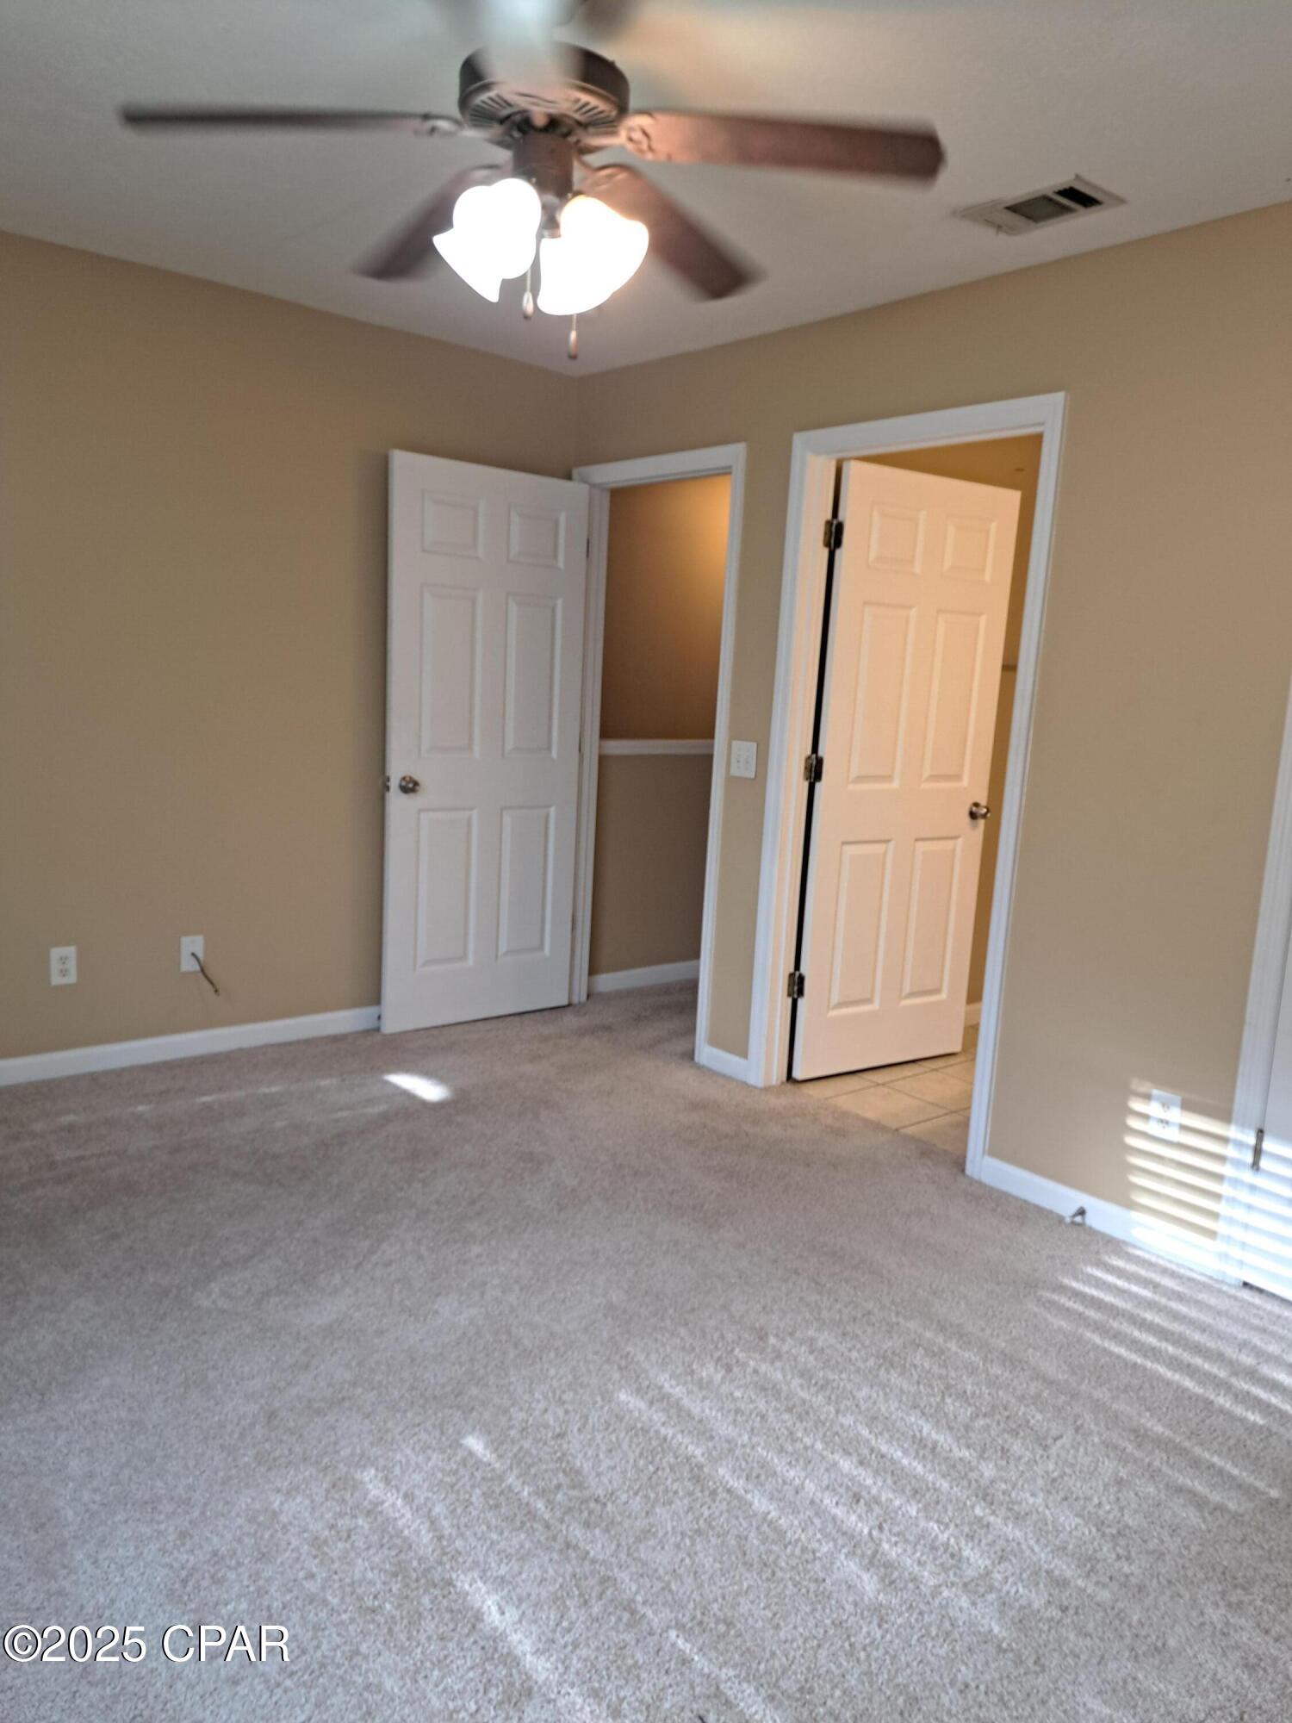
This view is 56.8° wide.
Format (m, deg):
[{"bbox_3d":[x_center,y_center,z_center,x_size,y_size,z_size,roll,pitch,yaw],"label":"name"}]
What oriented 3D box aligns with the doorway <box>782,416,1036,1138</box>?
[{"bbox_3d":[0.754,-0.180,3.558,0.120,2.018,0.790,-5,12,-40],"label":"doorway"}]

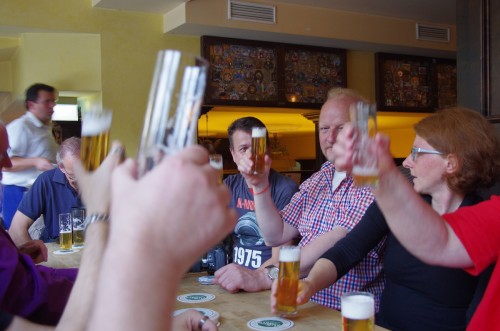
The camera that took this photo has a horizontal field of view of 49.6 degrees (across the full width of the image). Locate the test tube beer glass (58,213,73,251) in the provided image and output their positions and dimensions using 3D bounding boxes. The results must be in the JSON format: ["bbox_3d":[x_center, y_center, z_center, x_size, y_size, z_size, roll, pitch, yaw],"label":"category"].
[{"bbox_3d":[-0.753,0.271,2.210,0.050,0.147,0.050,-1,1,0],"label":"test tube beer glass"}]

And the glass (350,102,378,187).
[{"bbox_3d":[0.217,-0.038,1.020,0.050,0.152,0.050,-2,0,0],"label":"glass"}]

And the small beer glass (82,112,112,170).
[{"bbox_3d":[-0.287,-0.028,0.990,0.051,0.151,0.051,6,-2,0],"label":"small beer glass"}]

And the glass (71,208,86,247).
[{"bbox_3d":[-0.725,0.261,2.290,0.054,0.156,0.054,-1,1,0],"label":"glass"}]

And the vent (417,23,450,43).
[{"bbox_3d":[1.867,-1.353,5.500,0.450,0.156,0.030,-1,1,-26],"label":"vent"}]

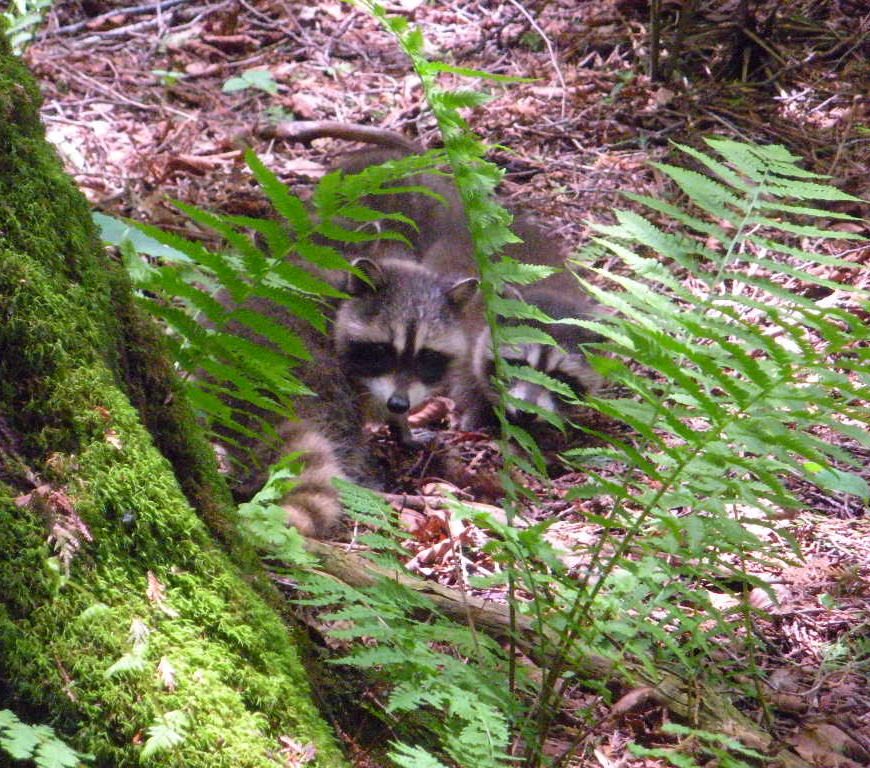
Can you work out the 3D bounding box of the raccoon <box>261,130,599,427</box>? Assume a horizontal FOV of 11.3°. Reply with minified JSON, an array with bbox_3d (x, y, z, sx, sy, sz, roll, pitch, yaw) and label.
[{"bbox_3d":[0.013,-0.123,5.399,0.270,0.260,0.520,-10,22,-25],"label":"raccoon"}]

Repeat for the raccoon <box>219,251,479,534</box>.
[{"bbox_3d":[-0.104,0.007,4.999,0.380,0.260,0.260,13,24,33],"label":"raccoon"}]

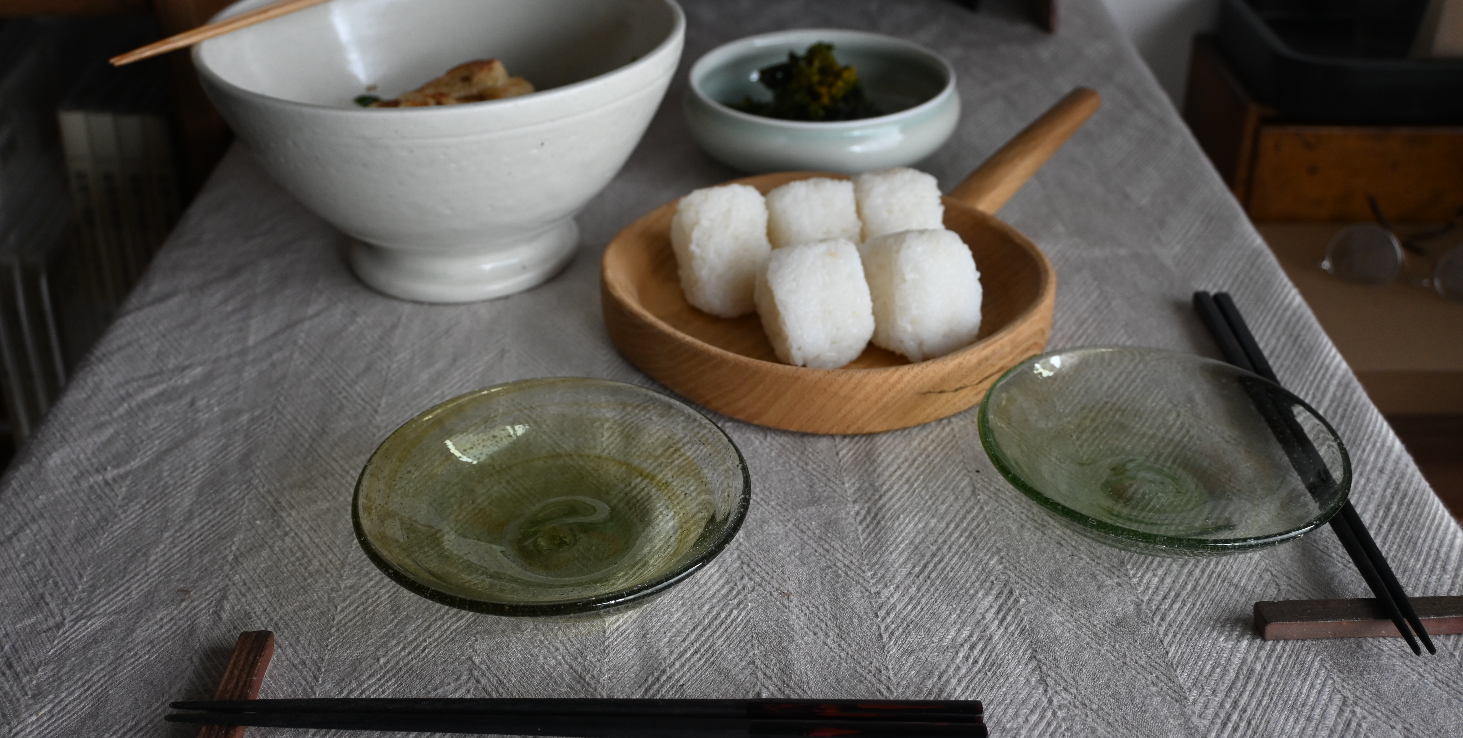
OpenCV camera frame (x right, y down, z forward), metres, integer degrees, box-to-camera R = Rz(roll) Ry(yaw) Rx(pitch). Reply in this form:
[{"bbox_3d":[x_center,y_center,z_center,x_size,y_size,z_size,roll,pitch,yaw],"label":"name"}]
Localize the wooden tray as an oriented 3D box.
[{"bbox_3d":[0.073,-0.060,0.632,0.271,0.060,0.182,-25,39,-34],"label":"wooden tray"}]

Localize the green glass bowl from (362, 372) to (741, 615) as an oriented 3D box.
[{"bbox_3d":[-0.058,0.050,0.487,0.131,0.027,0.131,0,31,0],"label":"green glass bowl"}]

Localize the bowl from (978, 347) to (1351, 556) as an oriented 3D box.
[{"bbox_3d":[0.148,0.035,0.509,0.124,0.025,0.124,0,31,0],"label":"bowl"}]

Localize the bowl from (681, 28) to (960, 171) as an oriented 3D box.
[{"bbox_3d":[0.048,-0.135,0.773,0.143,0.042,0.143,0,31,0],"label":"bowl"}]

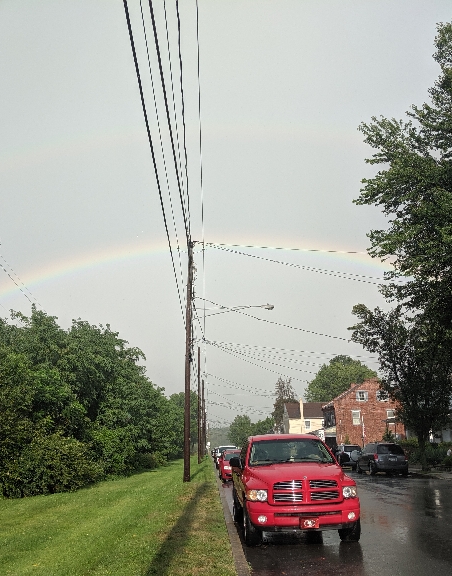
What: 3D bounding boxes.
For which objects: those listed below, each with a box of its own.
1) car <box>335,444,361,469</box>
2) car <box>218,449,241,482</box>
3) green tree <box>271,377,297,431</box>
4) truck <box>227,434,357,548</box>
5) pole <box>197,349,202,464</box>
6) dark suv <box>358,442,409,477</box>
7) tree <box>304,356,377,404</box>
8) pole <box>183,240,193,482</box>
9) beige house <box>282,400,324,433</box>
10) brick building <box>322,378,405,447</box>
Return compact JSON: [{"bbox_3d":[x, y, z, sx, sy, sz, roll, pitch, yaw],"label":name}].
[{"bbox_3d":[9.132,12.567,44.524,1.800,1.720,4.500,0,-15,-2],"label":"car"},{"bbox_3d":[0.602,9.684,32.841,1.800,1.520,4.500,0,-15,-2],"label":"car"},{"bbox_3d":[11.849,27.391,127.621,6.000,16.000,6.000,0,-15,-2],"label":"green tree"},{"bbox_3d":[1.239,4.054,12.567,2.040,1.920,5.750,0,-15,-2],"label":"truck"},{"bbox_3d":[-2.735,12.065,61.937,0.320,11.750,0.320,0,-15,-2],"label":"pole"},{"bbox_3d":[9.455,10.373,36.421,1.900,1.800,4.750,0,-15,-2],"label":"dark suv"},{"bbox_3d":[18.045,19.596,98.811,12.500,16.000,12.500,0,-15,-2],"label":"tree"},{"bbox_3d":[-1.876,3.321,29.299,0.320,11.750,0.320,0,-15,-2],"label":"pole"},{"bbox_3d":[14.866,25.098,106.052,8.500,9.200,9.000,0,-15,-2],"label":"beige house"},{"bbox_3d":[15.822,15.639,71.330,8.400,9.000,8.800,0,-15,-2],"label":"brick building"}]

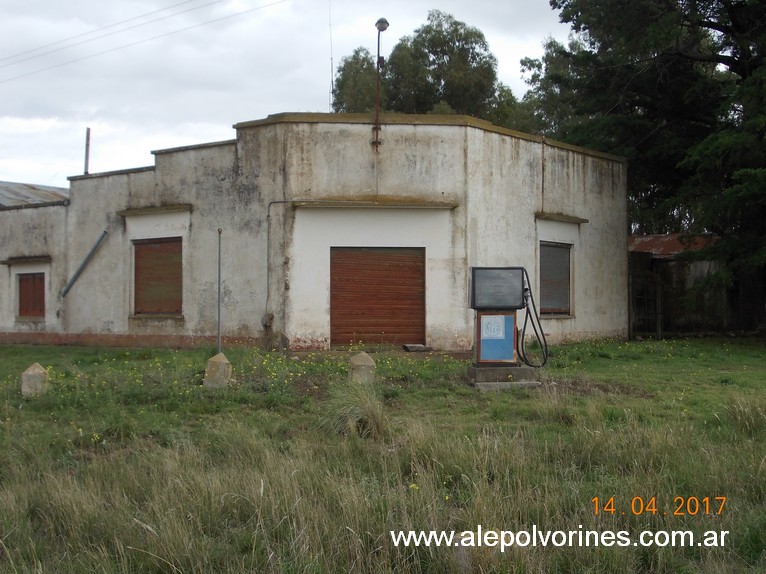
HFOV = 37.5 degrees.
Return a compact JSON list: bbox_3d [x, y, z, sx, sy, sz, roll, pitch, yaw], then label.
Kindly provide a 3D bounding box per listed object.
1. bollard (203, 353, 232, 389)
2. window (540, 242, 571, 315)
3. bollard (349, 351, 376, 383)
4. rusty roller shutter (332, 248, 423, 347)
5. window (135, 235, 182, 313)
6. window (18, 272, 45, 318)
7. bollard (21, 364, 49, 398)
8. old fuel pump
[{"bbox_3d":[-2.472,1.262,16.900,0.350,0.562,0.350,4,-1,0],"label":"bollard"},{"bbox_3d":[4.726,-0.206,31.054,0.080,1.981,1.715,-1,-1,37],"label":"window"},{"bbox_3d":[-0.300,1.240,16.900,0.350,0.562,0.350,0,-1,-8],"label":"bollard"},{"bbox_3d":[-0.115,0.243,27.062,2.290,2.364,0.080,0,-1,-8],"label":"rusty roller shutter"},{"bbox_3d":[-5.826,-0.254,29.424,1.804,1.967,0.080,-1,-1,37],"label":"window"},{"bbox_3d":[-10.131,0.232,32.631,1.190,1.243,0.070,-1,-1,37],"label":"window"},{"bbox_3d":[-4.840,1.305,15.700,0.340,0.494,0.340,0,-1,-9],"label":"bollard"},{"bbox_3d":[1.924,0.467,17.200,1.150,1.544,0.420,0,-1,-5],"label":"old fuel pump"}]

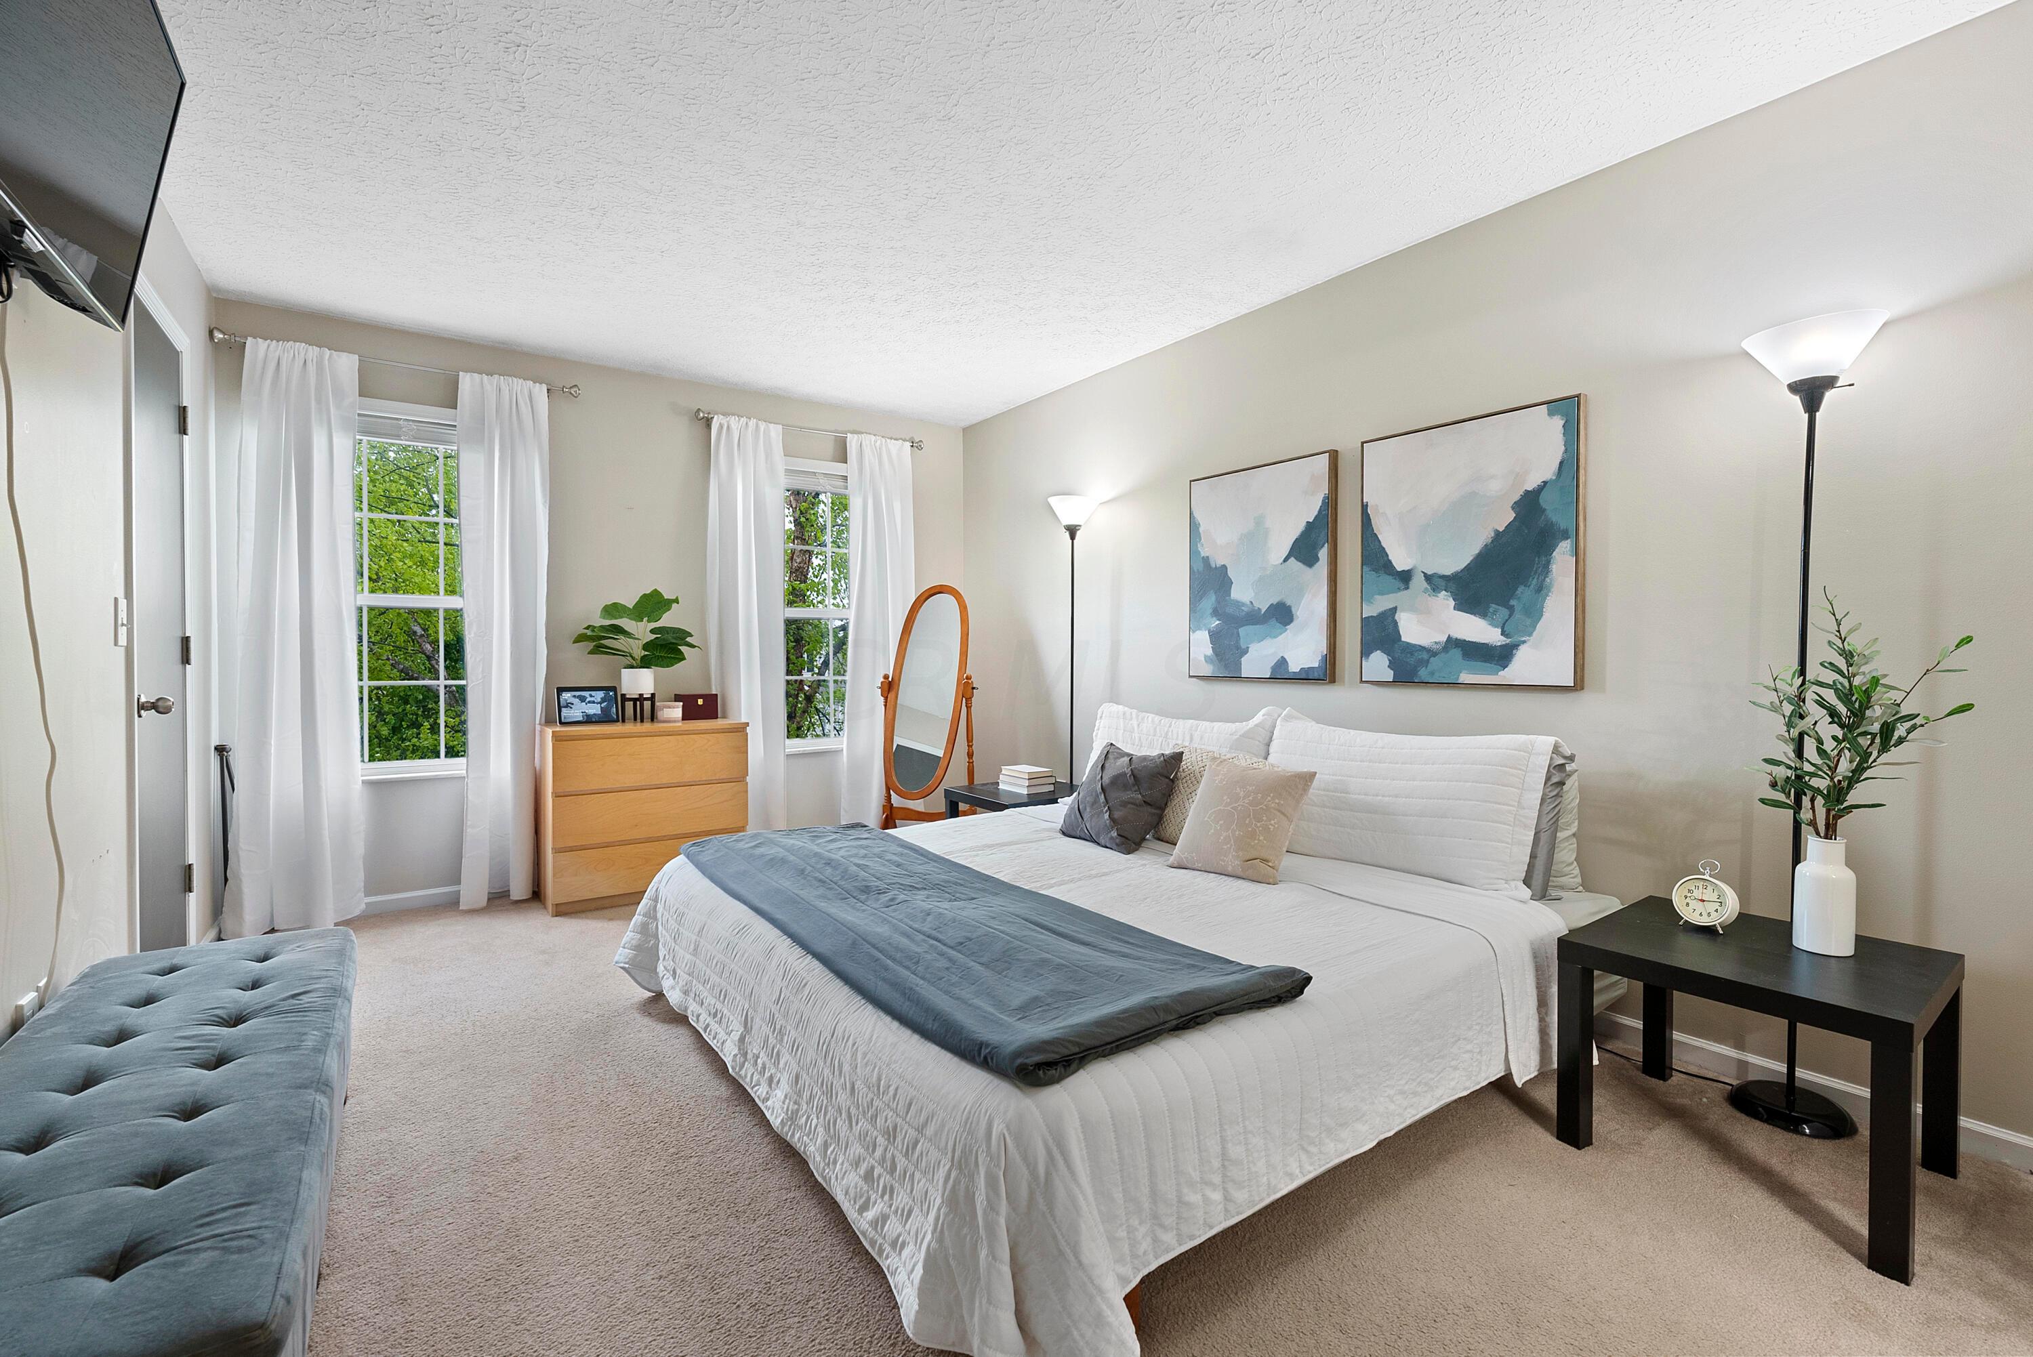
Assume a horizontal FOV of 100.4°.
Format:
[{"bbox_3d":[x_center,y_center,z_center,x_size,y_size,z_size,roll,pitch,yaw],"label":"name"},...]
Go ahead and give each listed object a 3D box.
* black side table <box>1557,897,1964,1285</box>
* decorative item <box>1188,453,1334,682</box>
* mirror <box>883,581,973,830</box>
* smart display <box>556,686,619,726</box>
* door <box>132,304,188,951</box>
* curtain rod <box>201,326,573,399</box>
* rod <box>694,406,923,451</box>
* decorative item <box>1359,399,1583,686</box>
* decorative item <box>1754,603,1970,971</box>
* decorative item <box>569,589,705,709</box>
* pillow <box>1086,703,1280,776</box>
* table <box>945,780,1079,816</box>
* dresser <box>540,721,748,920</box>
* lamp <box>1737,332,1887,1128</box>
[{"bbox_3d":[1.599,0.811,1.839,0.550,0.453,0.550,-1,2,-35],"label":"black side table"},{"bbox_3d":[0.966,-0.417,3.386,0.047,0.850,0.675,-2,2,-36],"label":"decorative item"},{"bbox_3d":[-0.472,0.215,4.555,0.550,1.475,0.450,0,2,14],"label":"mirror"},{"bbox_3d":[-1.995,0.126,3.941,0.250,0.168,0.090,-1,2,-32],"label":"smart display"},{"bbox_3d":[-2.475,-0.006,2.424,0.043,2.030,0.670,-1,2,-35],"label":"door"},{"bbox_3d":[-2.514,-1.302,3.543,1.245,0.066,0.090,-2,2,-36],"label":"curtain rod"},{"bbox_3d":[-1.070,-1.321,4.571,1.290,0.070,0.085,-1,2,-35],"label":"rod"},{"bbox_3d":[1.421,-0.395,2.700,0.045,0.837,0.677,-1,2,-35],"label":"decorative item"},{"bbox_3d":[1.822,0.199,1.827,0.360,0.765,0.330,-1,2,-35],"label":"decorative item"},{"bbox_3d":[-1.736,-0.106,3.919,0.550,0.620,0.420,-1,2,-35],"label":"decorative item"},{"bbox_3d":[0.564,0.301,3.291,0.180,0.470,0.940,29,-15,-33],"label":"pillow"},{"bbox_3d":[0.053,0.746,3.959,0.550,0.450,0.550,-2,2,-36],"label":"table"},{"bbox_3d":[-1.727,0.591,3.925,0.805,0.775,0.480,-1,2,-35],"label":"dresser"},{"bbox_3d":[1.841,0.114,1.985,0.260,1.830,0.260,-2,2,-36],"label":"lamp"}]

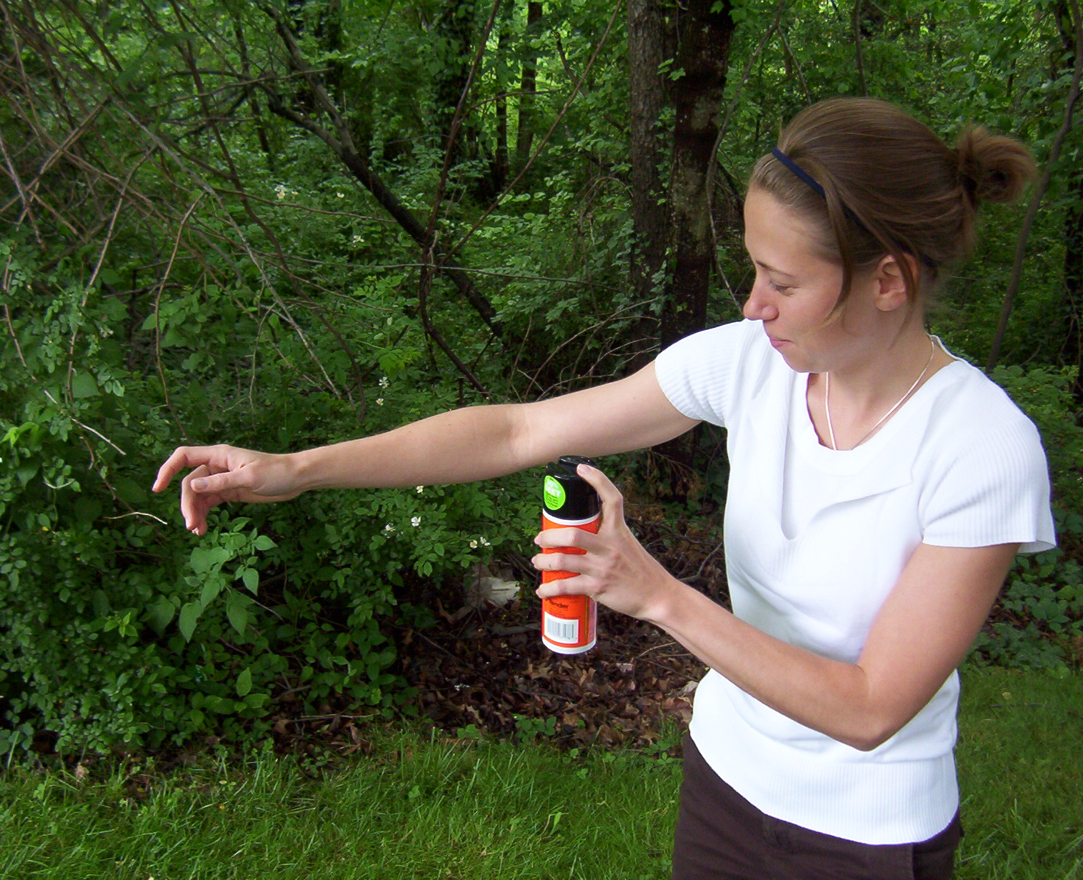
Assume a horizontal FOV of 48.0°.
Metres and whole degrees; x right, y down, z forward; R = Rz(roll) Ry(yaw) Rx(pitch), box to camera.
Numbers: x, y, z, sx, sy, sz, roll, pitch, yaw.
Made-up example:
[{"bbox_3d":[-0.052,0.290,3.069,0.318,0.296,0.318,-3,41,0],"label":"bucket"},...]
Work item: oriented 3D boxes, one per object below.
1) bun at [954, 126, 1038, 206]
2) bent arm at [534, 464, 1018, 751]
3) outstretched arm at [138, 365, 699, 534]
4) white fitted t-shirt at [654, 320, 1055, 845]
[{"bbox_3d":[0.455,-0.275,1.220,0.080,0.078,0.078,-7,21,-19],"label":"bun"},{"bbox_3d":[0.223,0.163,1.185,0.455,0.285,0.140,0,20,0],"label":"bent arm"},{"bbox_3d":[-0.125,0.007,1.285,0.570,0.115,0.115,-10,21,-7],"label":"outstretched arm"},{"bbox_3d":[0.332,0.138,1.320,0.440,0.525,0.260,12,23,31],"label":"white fitted t-shirt"}]

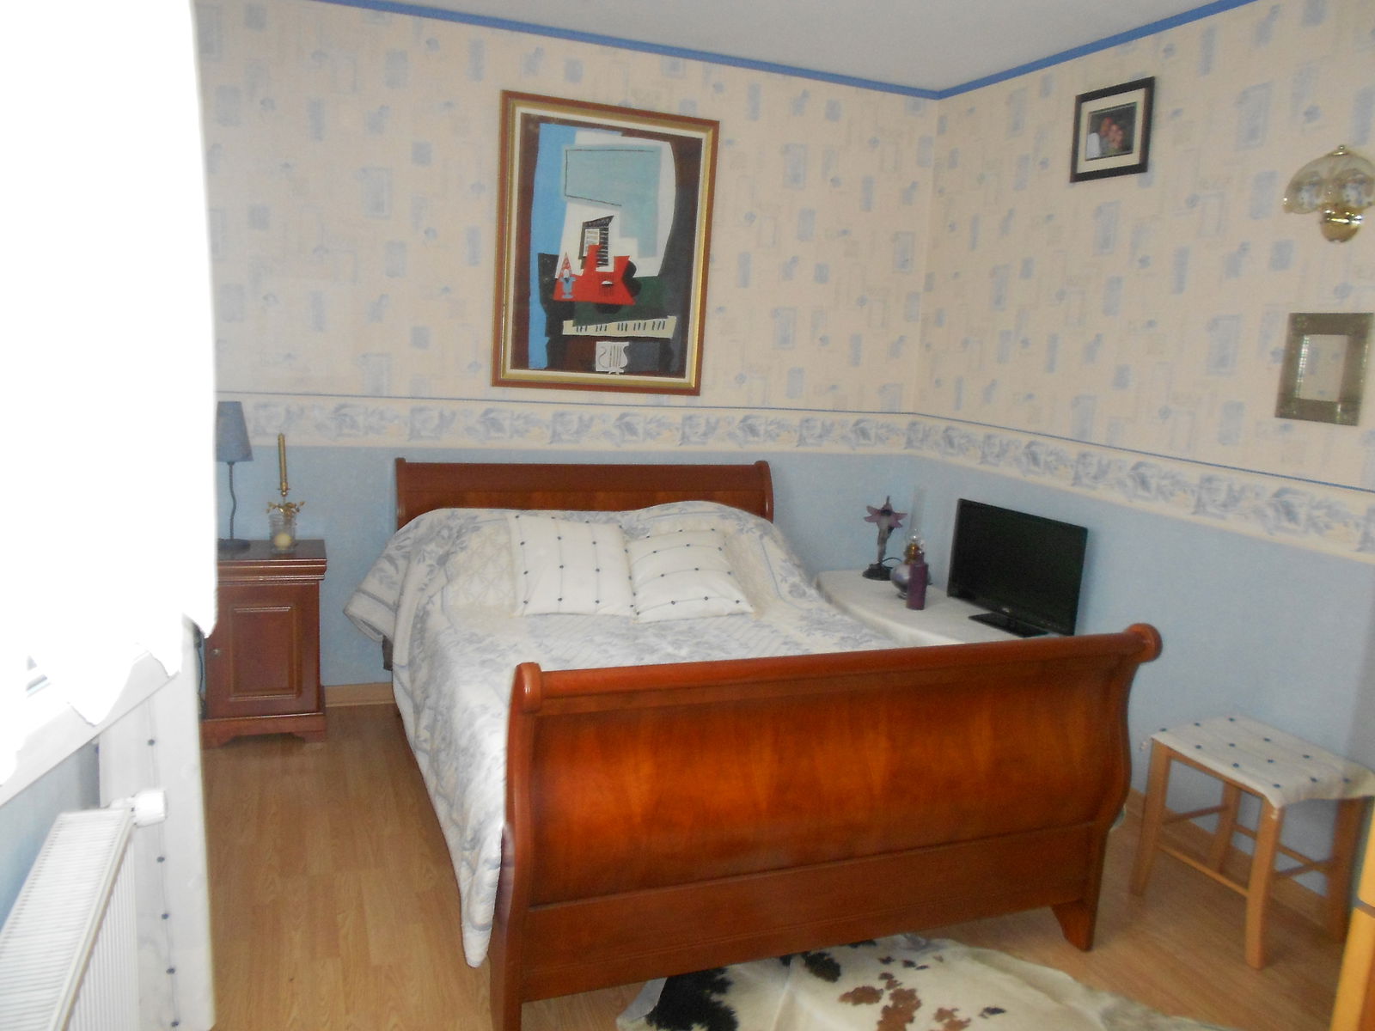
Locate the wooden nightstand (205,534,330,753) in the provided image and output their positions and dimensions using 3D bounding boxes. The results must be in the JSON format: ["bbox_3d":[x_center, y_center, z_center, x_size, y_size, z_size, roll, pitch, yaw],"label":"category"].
[{"bbox_3d":[-1.464,0.439,3.589,0.391,0.641,0.337,-1,11,-21],"label":"wooden nightstand"}]

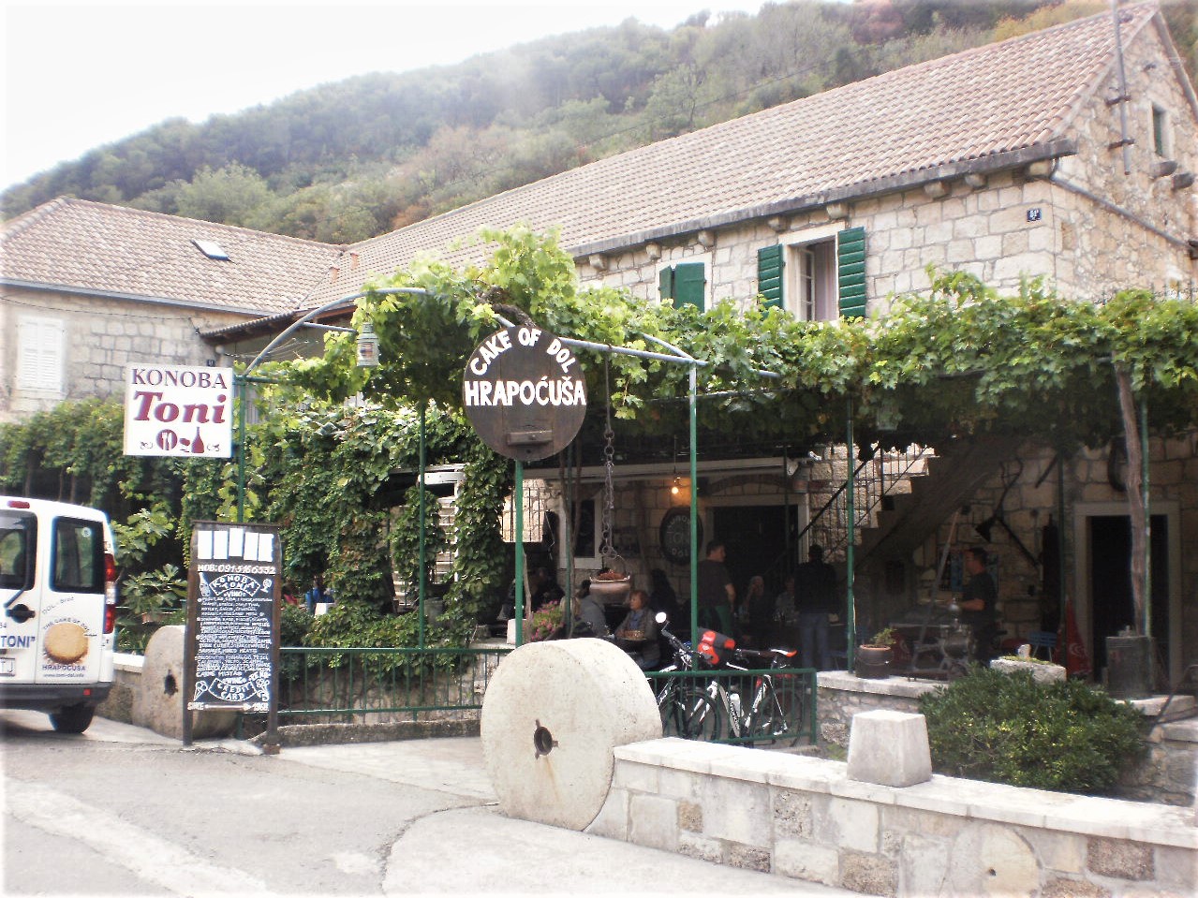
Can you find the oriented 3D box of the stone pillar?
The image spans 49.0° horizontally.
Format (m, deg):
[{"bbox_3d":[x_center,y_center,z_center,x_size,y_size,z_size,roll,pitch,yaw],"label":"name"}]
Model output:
[{"bbox_3d":[1.258,1.289,5.679,0.260,0.272,0.260,-2,-4,41],"label":"stone pillar"}]

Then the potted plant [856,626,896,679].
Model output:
[{"bbox_3d":[2.484,1.824,11.800,0.340,0.450,0.320,-1,-3,12],"label":"potted plant"}]

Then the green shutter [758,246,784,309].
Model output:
[{"bbox_3d":[2.488,-2.345,19.083,0.050,1.200,0.440,2,-4,-37],"label":"green shutter"}]

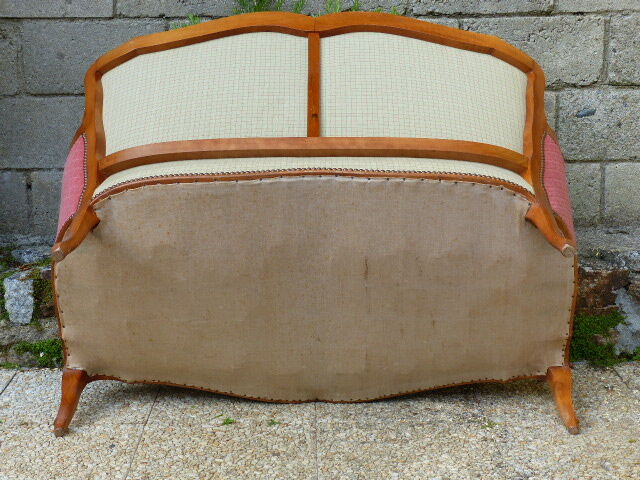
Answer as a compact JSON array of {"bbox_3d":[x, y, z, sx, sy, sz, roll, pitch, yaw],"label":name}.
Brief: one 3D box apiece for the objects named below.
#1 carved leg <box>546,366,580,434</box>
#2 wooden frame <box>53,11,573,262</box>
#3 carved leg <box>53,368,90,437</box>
[{"bbox_3d":[0.584,0.384,2.635,0.065,0.060,0.195,0,30,0],"label":"carved leg"},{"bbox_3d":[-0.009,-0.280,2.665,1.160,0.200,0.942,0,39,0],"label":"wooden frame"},{"bbox_3d":[-0.594,0.384,2.635,0.065,0.060,0.195,0,30,0],"label":"carved leg"}]

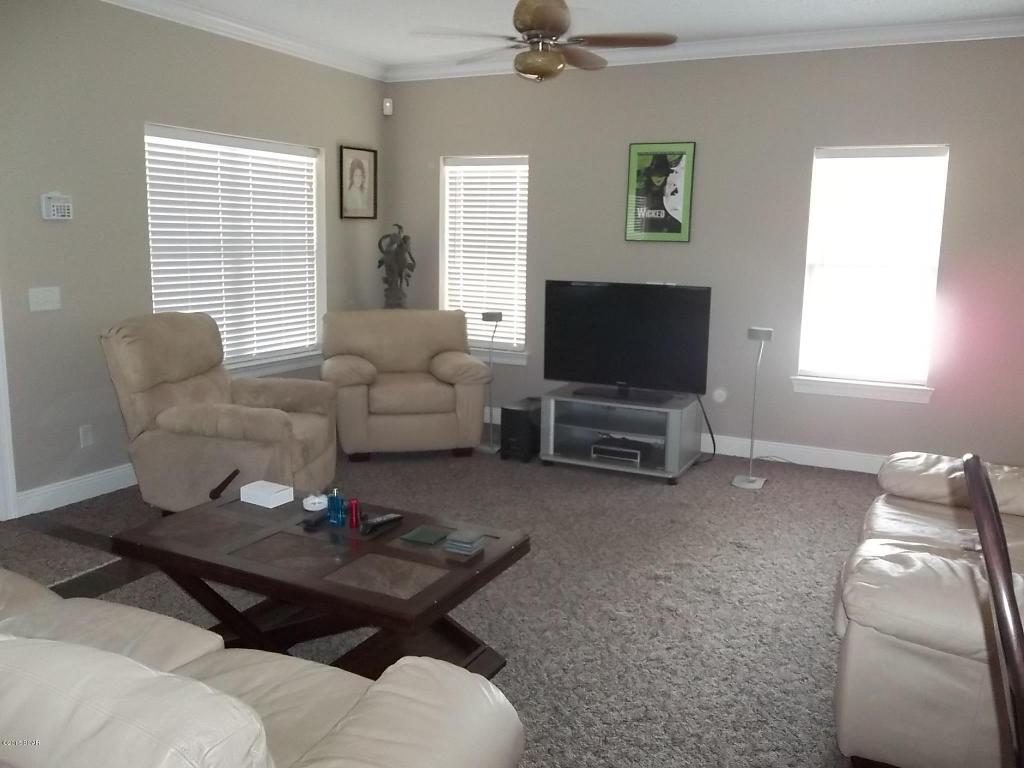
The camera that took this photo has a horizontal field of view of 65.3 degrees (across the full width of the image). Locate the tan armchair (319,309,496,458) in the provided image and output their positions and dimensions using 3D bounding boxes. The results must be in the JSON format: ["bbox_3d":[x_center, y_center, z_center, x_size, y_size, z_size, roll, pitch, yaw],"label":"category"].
[{"bbox_3d":[-0.751,-0.022,5.794,1.131,0.936,0.936,-1,11,-9],"label":"tan armchair"}]

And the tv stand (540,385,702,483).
[{"bbox_3d":[0.693,0.313,5.122,0.895,0.455,0.520,6,12,24],"label":"tv stand"}]

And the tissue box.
[{"bbox_3d":[-0.932,0.420,3.047,0.158,0.052,0.112,7,12,29],"label":"tissue box"}]

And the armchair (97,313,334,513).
[{"bbox_3d":[-1.554,0.126,4.386,1.010,1.000,0.820,2,11,5],"label":"armchair"}]

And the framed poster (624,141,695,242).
[{"bbox_3d":[1.026,-1.328,5.555,0.463,0.673,0.029,6,12,24],"label":"framed poster"}]

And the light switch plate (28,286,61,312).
[{"bbox_3d":[-2.397,-0.437,4.109,0.012,0.116,0.163,6,12,26],"label":"light switch plate"}]

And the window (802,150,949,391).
[{"bbox_3d":[2.230,-0.725,4.976,0.745,1.445,0.100,6,12,26],"label":"window"}]

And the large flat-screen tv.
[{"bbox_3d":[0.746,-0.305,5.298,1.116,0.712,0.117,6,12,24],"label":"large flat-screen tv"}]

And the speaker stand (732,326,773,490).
[{"bbox_3d":[1.512,0.147,4.980,0.175,0.985,0.185,9,13,35],"label":"speaker stand"}]

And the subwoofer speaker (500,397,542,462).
[{"bbox_3d":[0.098,0.307,5.393,0.195,0.345,0.385,6,12,23],"label":"subwoofer speaker"}]

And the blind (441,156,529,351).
[{"bbox_3d":[-0.212,-1.021,6.252,0.741,1.453,0.068,6,12,24],"label":"blind"}]

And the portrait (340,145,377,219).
[{"bbox_3d":[-1.167,-1.529,6.101,0.030,0.530,0.457,6,12,26],"label":"portrait"}]

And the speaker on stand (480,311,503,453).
[{"bbox_3d":[-0.149,-0.008,5.669,0.166,0.975,0.166,2,11,7],"label":"speaker on stand"}]

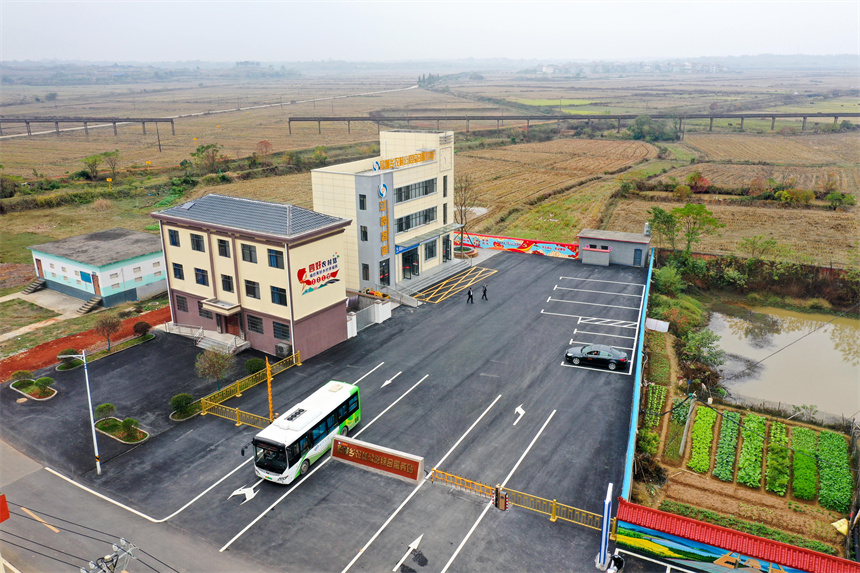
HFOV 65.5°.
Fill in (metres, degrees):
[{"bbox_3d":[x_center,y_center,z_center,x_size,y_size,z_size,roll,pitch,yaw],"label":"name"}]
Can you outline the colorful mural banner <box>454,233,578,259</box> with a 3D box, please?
[{"bbox_3d":[10.831,-5.369,86.502,17.000,1.900,0.300,8,20,23],"label":"colorful mural banner"}]

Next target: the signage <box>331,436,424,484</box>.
[{"bbox_3d":[-3.238,10.201,39.963,6.200,1.600,0.500,9,20,26],"label":"signage"}]

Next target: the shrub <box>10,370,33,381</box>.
[{"bbox_3d":[-31.185,7.073,51.077,1.700,1.000,1.700,12,22,33],"label":"shrub"}]

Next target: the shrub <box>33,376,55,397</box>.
[{"bbox_3d":[-28.524,7.329,49.505,1.450,1.250,1.450,0,18,0],"label":"shrub"}]

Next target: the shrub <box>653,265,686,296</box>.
[{"bbox_3d":[25.930,-0.500,71.617,3.500,3.100,3.400,6,20,19],"label":"shrub"}]

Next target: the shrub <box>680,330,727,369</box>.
[{"bbox_3d":[22.446,5.098,54.979,3.500,3.100,3.500,0,18,0],"label":"shrub"}]

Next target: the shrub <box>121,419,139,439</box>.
[{"bbox_3d":[-19.838,9.314,44.116,1.250,1.100,1.250,12,22,33],"label":"shrub"}]

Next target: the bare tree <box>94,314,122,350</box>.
[{"bbox_3d":[-27.501,4.021,56.880,2.400,3.100,2.400,12,22,33],"label":"bare tree"}]

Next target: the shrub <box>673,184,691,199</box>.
[{"bbox_3d":[47.136,-17.678,124.831,3.600,2.600,3.600,0,18,0],"label":"shrub"}]

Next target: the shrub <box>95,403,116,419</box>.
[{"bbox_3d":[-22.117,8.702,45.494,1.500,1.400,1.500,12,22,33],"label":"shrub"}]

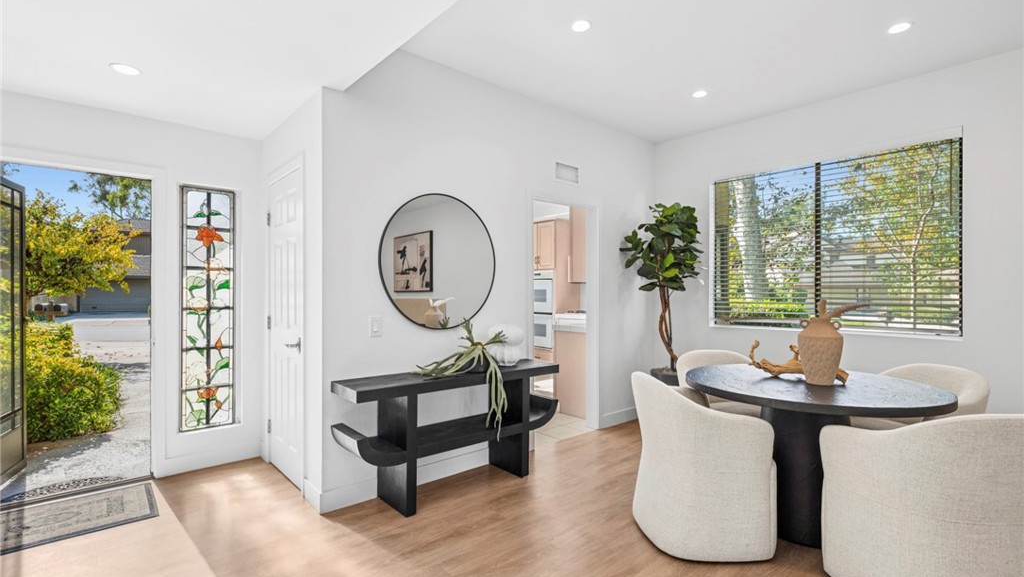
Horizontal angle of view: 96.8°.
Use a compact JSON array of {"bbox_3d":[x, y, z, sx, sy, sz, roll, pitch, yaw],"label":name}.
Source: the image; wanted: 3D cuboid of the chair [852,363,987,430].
[{"bbox_3d":[2.380,0.886,2.790,0.620,0.820,0.610,0,0,-17],"label":"chair"}]

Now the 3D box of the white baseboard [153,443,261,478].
[{"bbox_3d":[-2.182,1.233,3.306,0.635,0.110,0.018,0,0,-40],"label":"white baseboard"}]

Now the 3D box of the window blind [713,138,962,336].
[{"bbox_3d":[2.514,-0.345,3.729,0.060,1.360,1.690,0,0,-43],"label":"window blind"}]

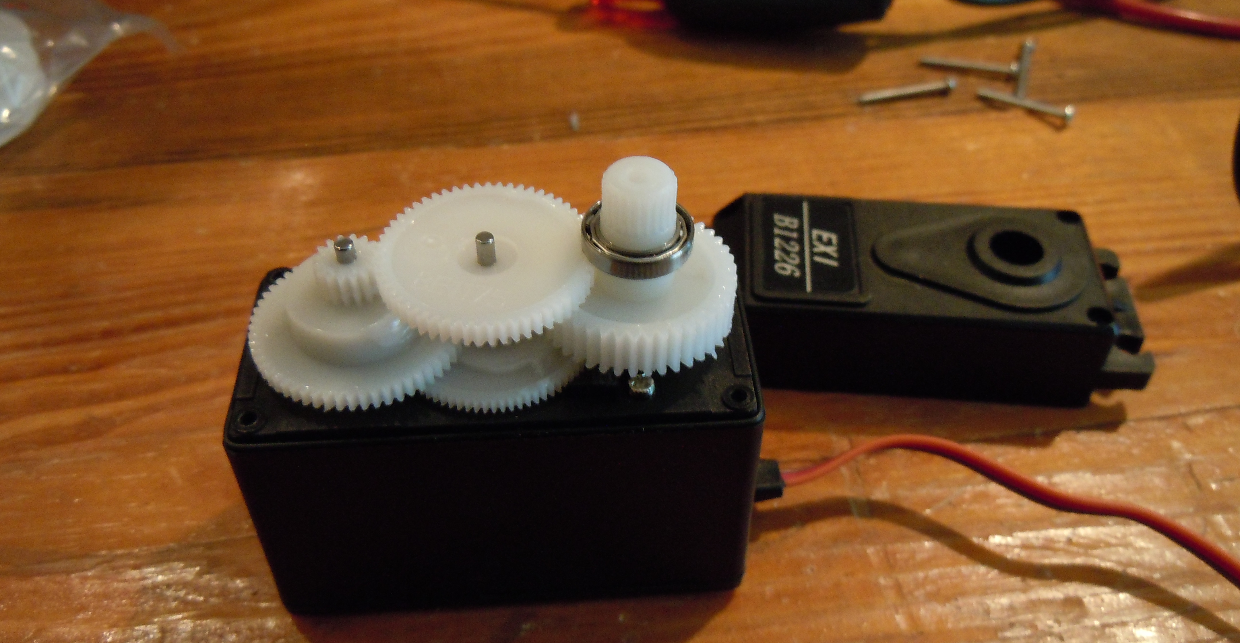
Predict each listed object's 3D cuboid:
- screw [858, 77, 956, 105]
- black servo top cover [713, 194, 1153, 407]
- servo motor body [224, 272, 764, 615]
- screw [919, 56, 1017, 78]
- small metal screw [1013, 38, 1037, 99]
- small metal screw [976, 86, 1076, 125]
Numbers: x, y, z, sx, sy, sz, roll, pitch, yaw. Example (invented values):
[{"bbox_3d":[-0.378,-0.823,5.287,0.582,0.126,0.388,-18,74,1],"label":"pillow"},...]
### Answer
[{"bbox_3d":[0.061,-0.048,0.226,0.021,0.003,0.003,-10,47,-7],"label":"screw"},{"bbox_3d":[0.046,-0.005,0.170,0.073,0.020,0.029,4,44,3],"label":"black servo top cover"},{"bbox_3d":[-0.014,0.015,0.142,0.060,0.037,0.029,-3,47,-3],"label":"servo motor body"},{"bbox_3d":[0.076,-0.055,0.233,0.020,0.003,0.003,8,47,9],"label":"screw"},{"bbox_3d":[0.087,-0.055,0.232,0.003,0.003,0.021,15,50,13],"label":"small metal screw"},{"bbox_3d":[0.083,-0.045,0.221,0.020,0.003,0.003,19,50,18],"label":"small metal screw"}]

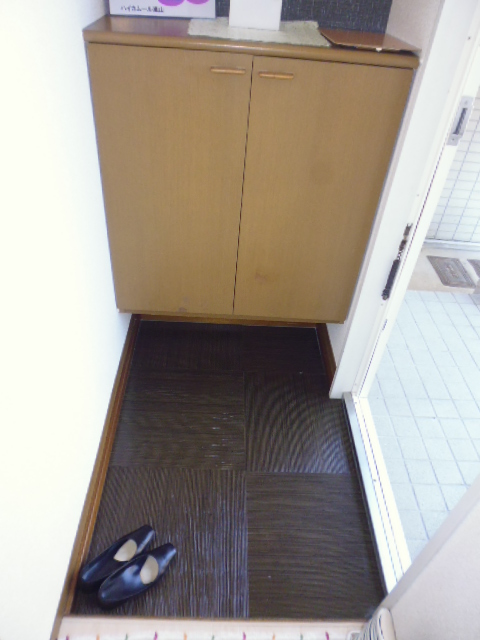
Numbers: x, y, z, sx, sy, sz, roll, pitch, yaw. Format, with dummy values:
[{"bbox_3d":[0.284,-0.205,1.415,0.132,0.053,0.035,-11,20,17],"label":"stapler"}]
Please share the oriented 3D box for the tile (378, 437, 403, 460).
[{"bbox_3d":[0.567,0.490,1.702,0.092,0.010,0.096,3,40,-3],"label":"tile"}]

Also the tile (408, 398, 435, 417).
[{"bbox_3d":[0.769,0.375,1.875,0.096,0.010,0.096,2,40,-2],"label":"tile"}]

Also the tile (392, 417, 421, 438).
[{"bbox_3d":[0.663,0.431,1.783,0.096,0.010,0.096,3,40,-3],"label":"tile"}]

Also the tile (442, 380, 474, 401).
[{"bbox_3d":[0.969,0.321,1.967,0.095,0.010,0.095,3,40,-3],"label":"tile"}]

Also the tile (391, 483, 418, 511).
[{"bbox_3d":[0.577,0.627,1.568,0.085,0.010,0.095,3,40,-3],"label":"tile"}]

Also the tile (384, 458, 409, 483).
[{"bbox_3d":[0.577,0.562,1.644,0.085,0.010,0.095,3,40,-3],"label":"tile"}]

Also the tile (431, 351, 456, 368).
[{"bbox_3d":[0.968,0.191,2.119,0.095,0.010,0.095,3,40,-3],"label":"tile"}]

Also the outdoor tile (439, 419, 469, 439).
[{"bbox_3d":[0.863,0.440,1.793,0.096,0.010,0.096,3,40,-3],"label":"outdoor tile"}]

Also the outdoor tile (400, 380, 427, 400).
[{"bbox_3d":[0.768,0.311,1.952,0.096,0.010,0.096,2,40,-2],"label":"outdoor tile"}]

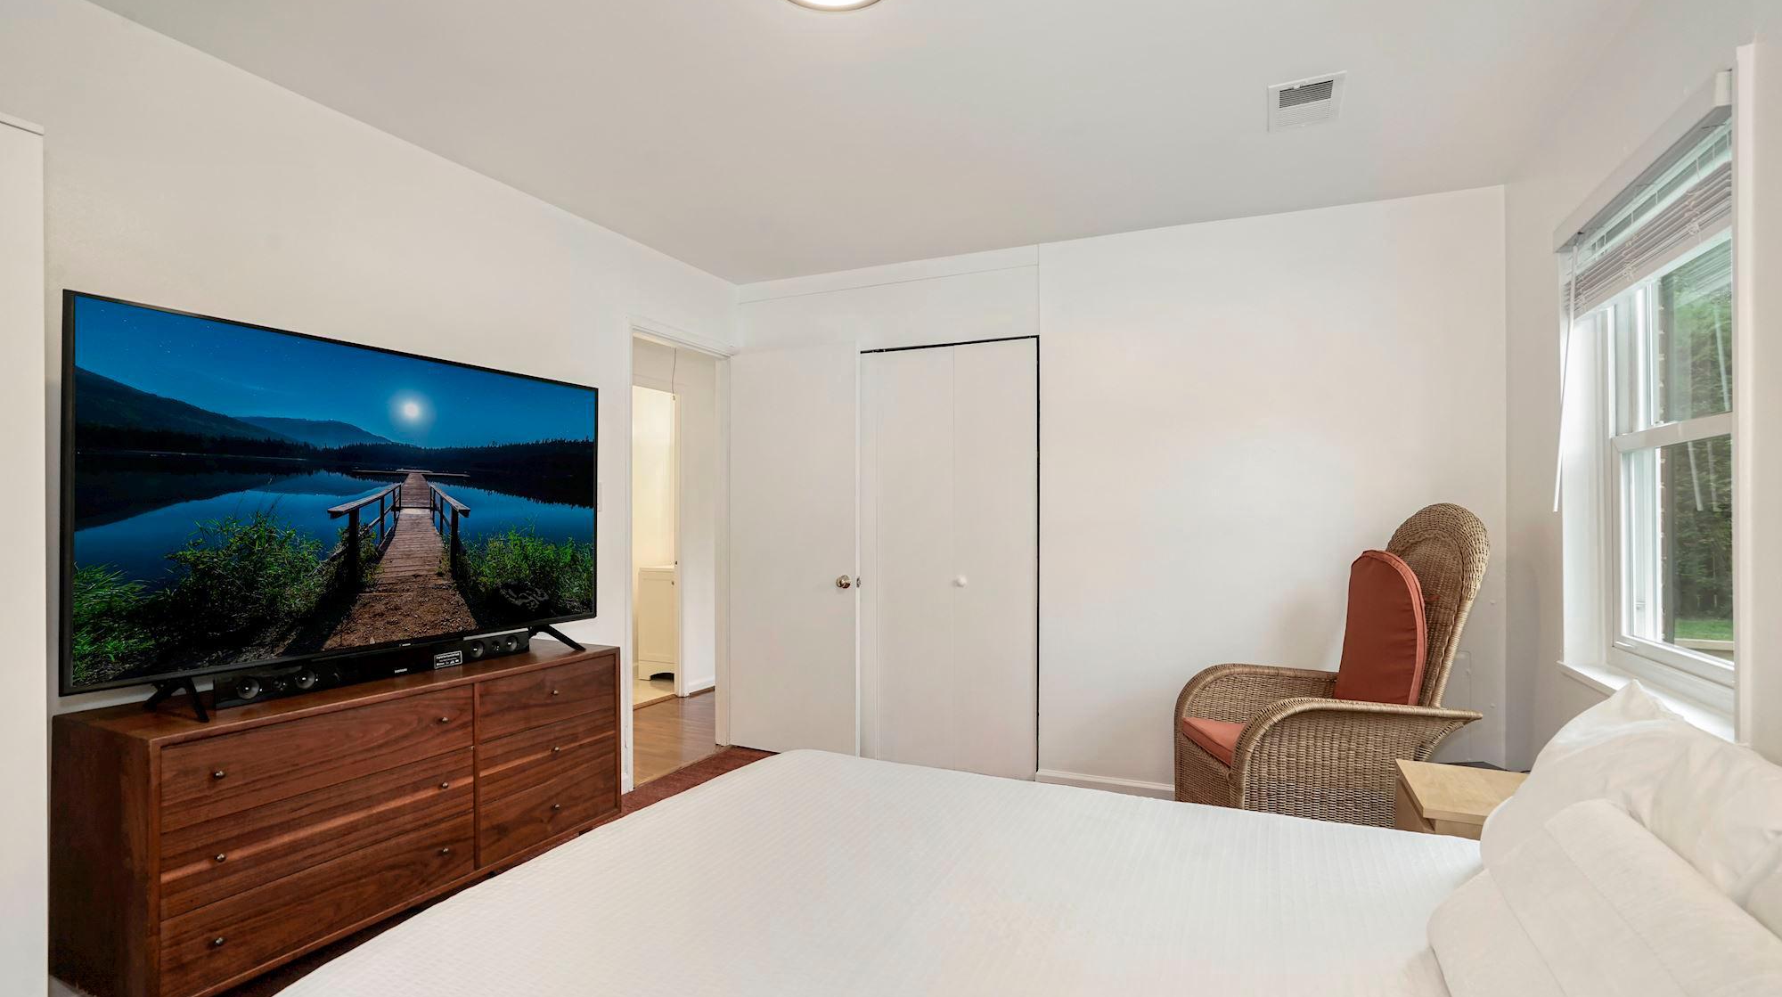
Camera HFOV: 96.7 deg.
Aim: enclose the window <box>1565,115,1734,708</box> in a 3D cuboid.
[{"bbox_3d":[1.843,-0.144,1.877,0.150,1.220,0.930,0,-1,26],"label":"window"}]

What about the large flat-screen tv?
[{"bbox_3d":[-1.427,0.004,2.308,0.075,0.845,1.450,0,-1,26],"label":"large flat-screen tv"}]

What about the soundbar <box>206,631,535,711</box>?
[{"bbox_3d":[-1.448,0.476,2.311,0.060,0.077,0.895,0,-1,26],"label":"soundbar"}]

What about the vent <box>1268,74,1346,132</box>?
[{"bbox_3d":[1.209,-1.145,2.312,0.194,0.022,0.297,0,-1,26],"label":"vent"}]

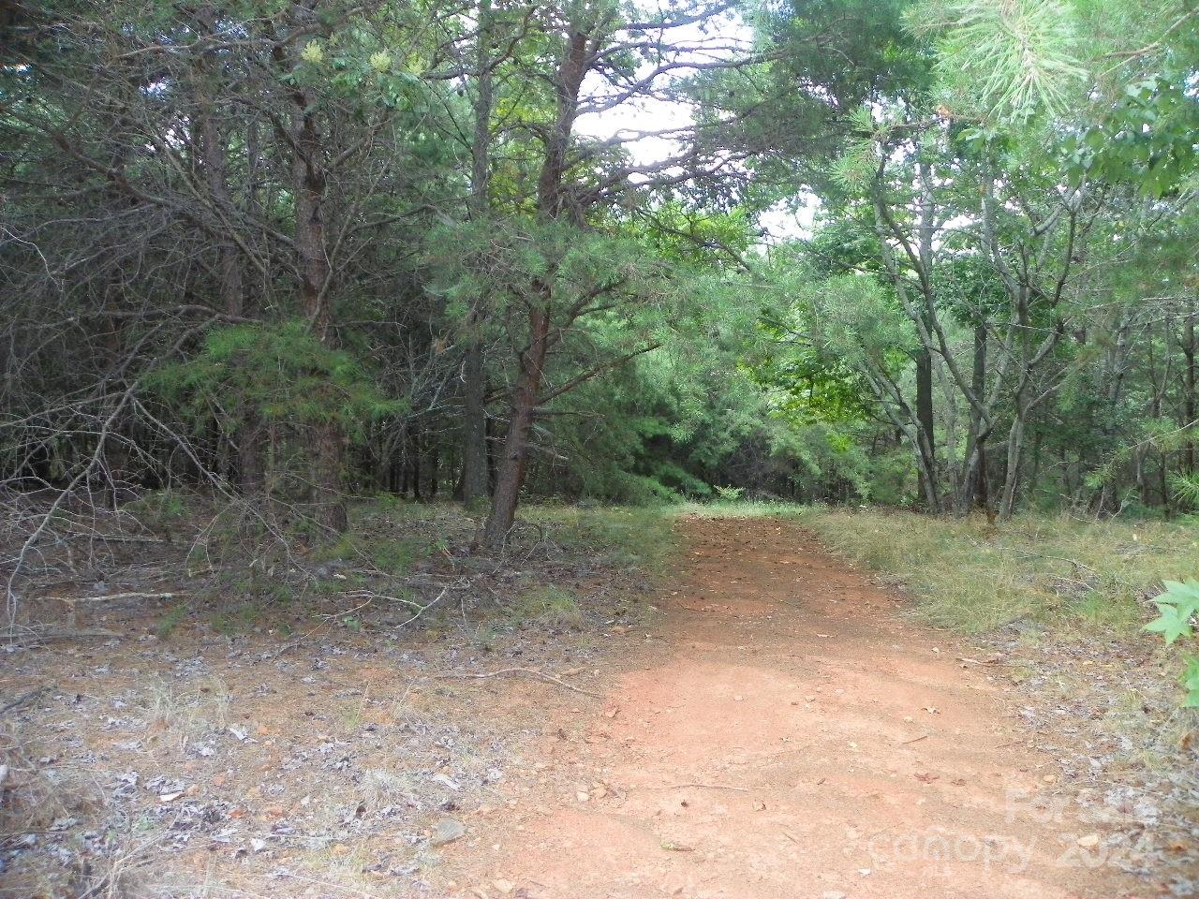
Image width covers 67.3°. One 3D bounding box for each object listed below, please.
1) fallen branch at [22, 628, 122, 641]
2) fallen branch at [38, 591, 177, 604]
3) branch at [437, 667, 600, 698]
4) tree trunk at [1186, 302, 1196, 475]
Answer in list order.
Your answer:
[{"bbox_3d":[-3.809,1.341,6.512,0.700,0.060,0.090,0,2,-2],"label":"fallen branch"},{"bbox_3d":[-4.325,1.297,7.919,1.160,0.070,0.120,0,2,-4],"label":"fallen branch"},{"bbox_3d":[-0.469,1.379,5.319,1.030,0.050,0.220,1,2,19],"label":"branch"},{"bbox_3d":[9.524,-0.988,14.500,0.160,2.800,0.160,0,2,0],"label":"tree trunk"}]

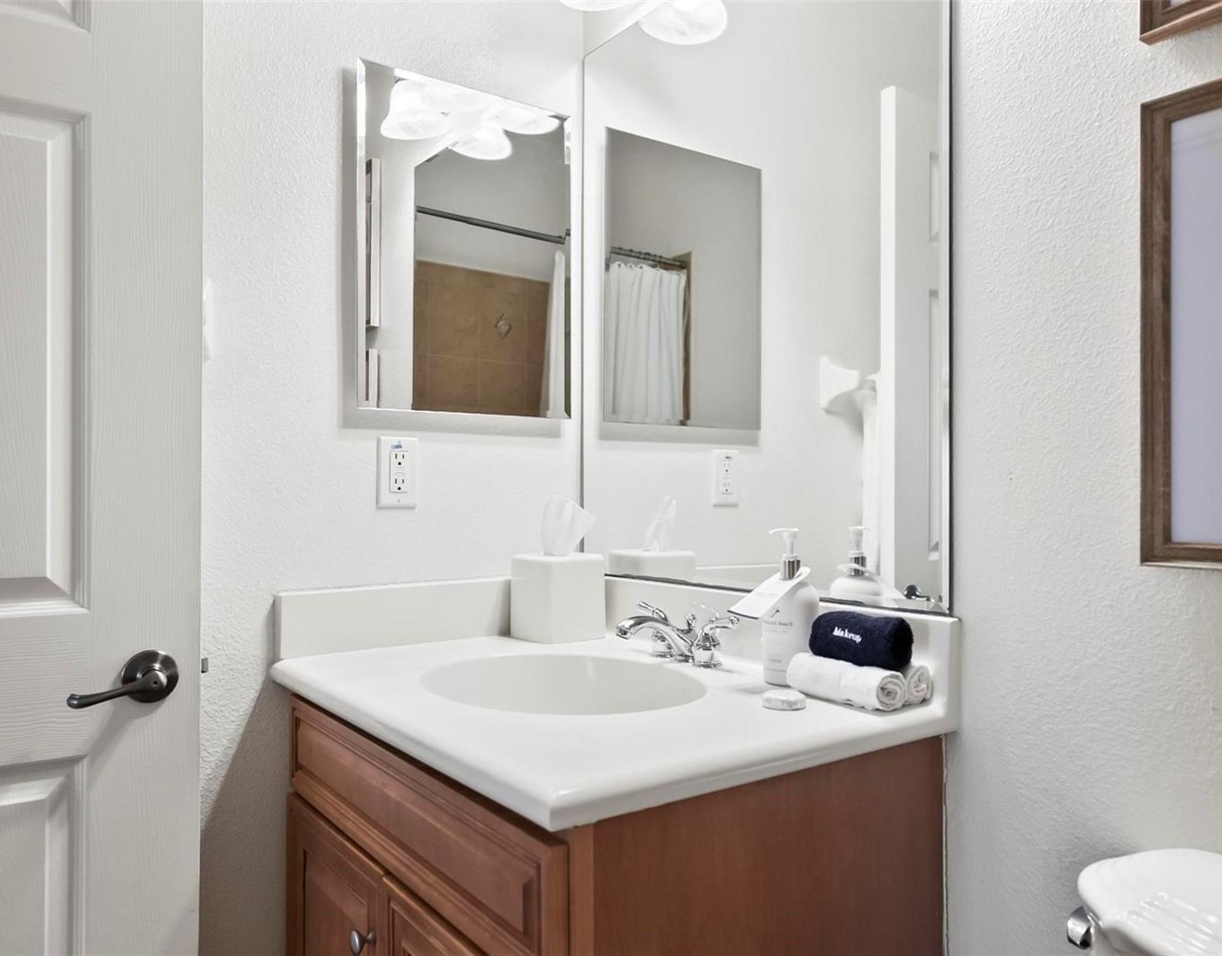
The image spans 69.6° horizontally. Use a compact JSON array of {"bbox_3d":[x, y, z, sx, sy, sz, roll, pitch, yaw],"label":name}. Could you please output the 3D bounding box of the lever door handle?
[{"bbox_3d":[-0.596,0.253,1.081,0.126,0.067,0.062,1,-1,-33],"label":"lever door handle"}]

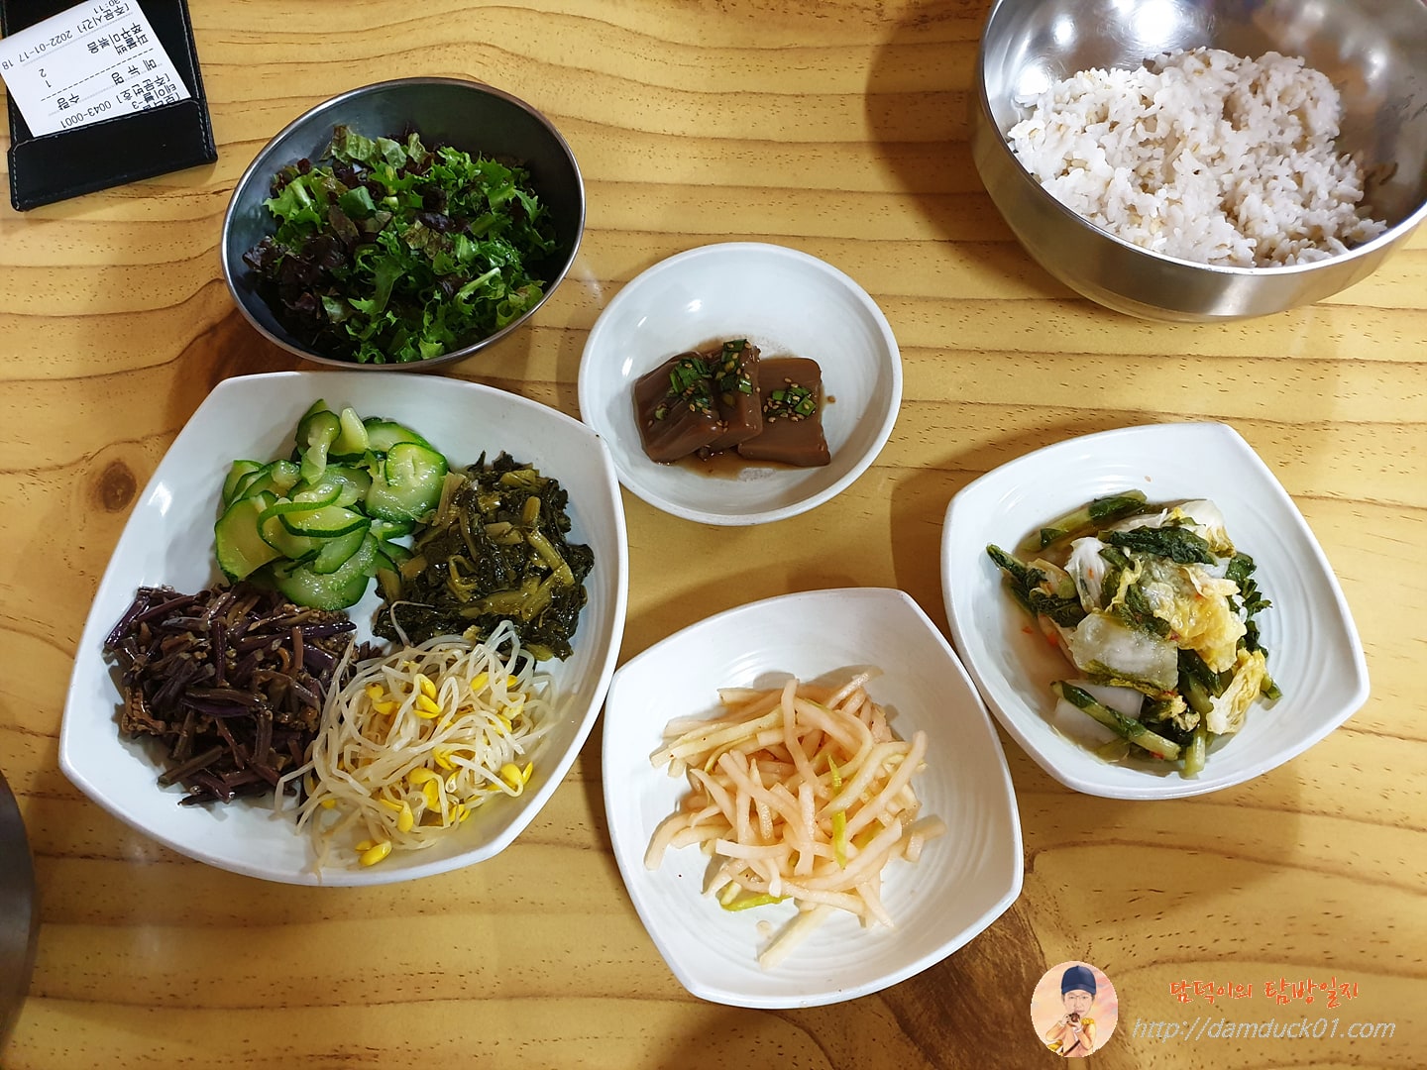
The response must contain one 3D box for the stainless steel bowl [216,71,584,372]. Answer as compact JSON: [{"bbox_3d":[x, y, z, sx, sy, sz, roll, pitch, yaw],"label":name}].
[{"bbox_3d":[-0.133,-0.130,0.491,0.157,0.056,0.157,-1,68,2],"label":"stainless steel bowl"}]

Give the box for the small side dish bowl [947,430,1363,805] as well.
[{"bbox_3d":[0.164,0.034,0.422,0.143,0.037,0.143,-19,68,-5],"label":"small side dish bowl"}]

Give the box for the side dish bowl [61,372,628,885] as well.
[{"bbox_3d":[-0.136,0.036,0.430,0.204,0.043,0.204,9,68,6],"label":"side dish bowl"}]

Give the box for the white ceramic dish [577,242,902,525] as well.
[{"bbox_3d":[0.012,-0.061,0.469,0.137,0.033,0.137,-1,68,2],"label":"white ceramic dish"}]

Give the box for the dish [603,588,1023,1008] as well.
[{"bbox_3d":[0.034,0.097,0.401,0.141,0.037,0.141,-20,68,-6],"label":"dish"}]

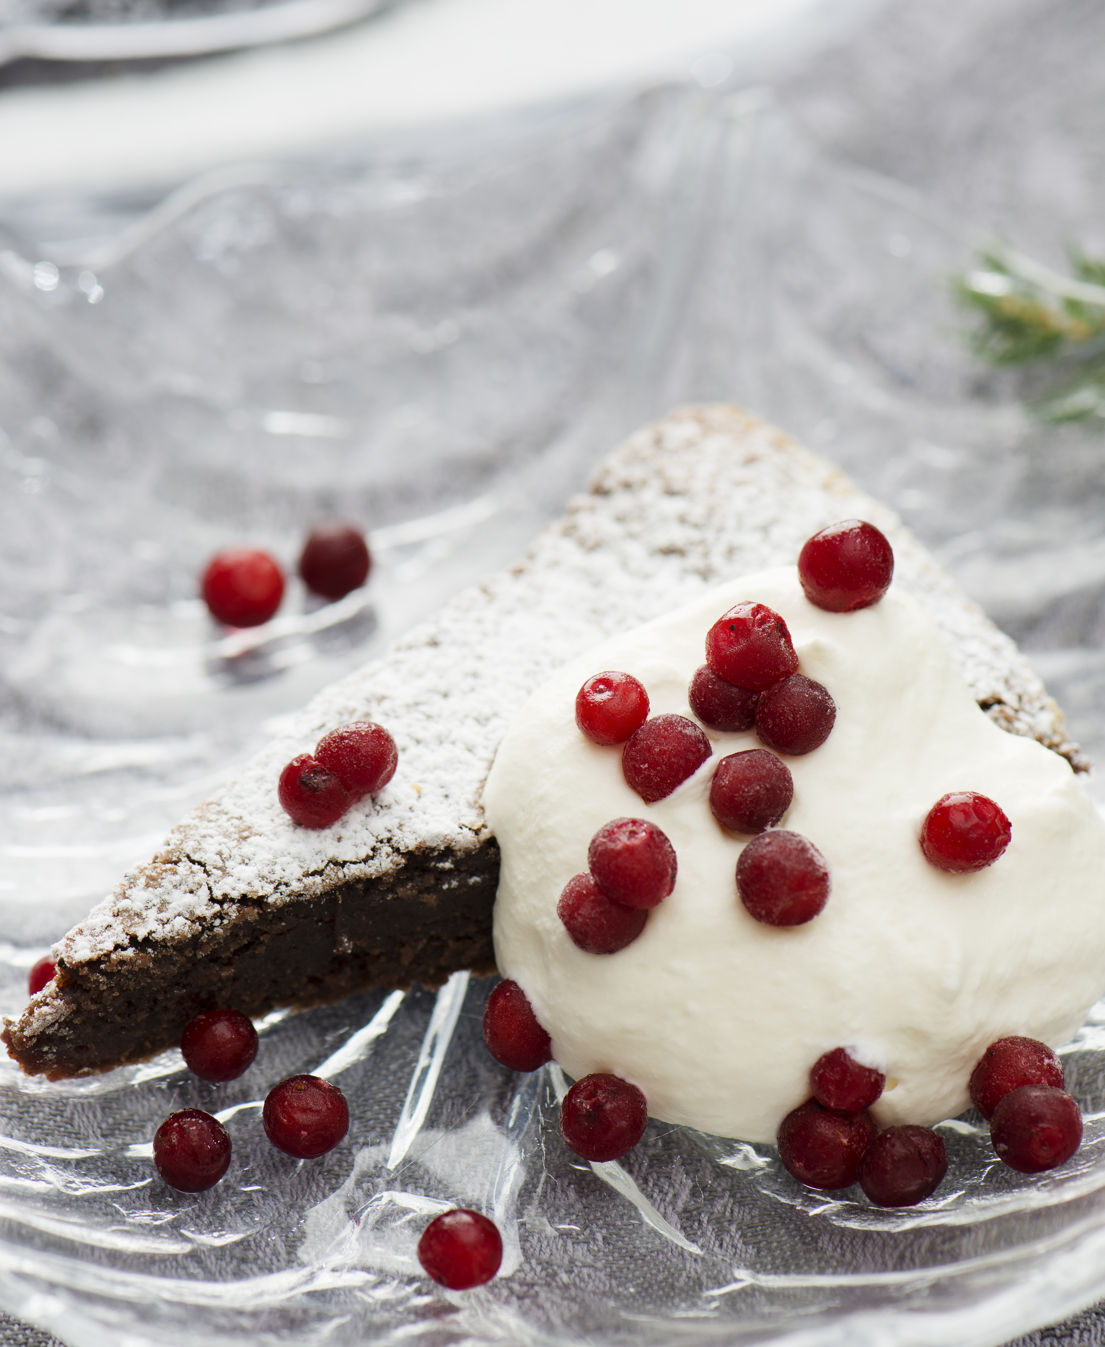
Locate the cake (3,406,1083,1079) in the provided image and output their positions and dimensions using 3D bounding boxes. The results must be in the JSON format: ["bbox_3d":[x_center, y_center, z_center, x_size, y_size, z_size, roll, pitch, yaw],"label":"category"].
[{"bbox_3d":[-0.006,0.014,0.629,0.115,0.018,0.068,-25,47,-26],"label":"cake"}]

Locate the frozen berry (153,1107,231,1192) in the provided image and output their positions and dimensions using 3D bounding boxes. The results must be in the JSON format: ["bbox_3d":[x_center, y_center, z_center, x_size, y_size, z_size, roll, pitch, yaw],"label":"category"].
[{"bbox_3d":[-0.037,0.048,0.597,0.008,0.008,0.008,0,41,0],"label":"frozen berry"}]

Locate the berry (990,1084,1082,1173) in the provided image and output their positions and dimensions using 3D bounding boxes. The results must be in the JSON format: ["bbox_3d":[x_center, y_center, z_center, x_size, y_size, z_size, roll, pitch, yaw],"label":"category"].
[{"bbox_3d":[0.049,0.046,0.597,0.009,0.009,0.009,0,41,0],"label":"berry"}]

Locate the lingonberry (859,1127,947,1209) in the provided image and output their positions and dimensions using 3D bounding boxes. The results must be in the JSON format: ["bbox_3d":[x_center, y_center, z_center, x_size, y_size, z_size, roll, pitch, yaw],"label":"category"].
[{"bbox_3d":[0.035,0.050,0.595,0.009,0.008,0.009,0,41,0],"label":"lingonberry"}]

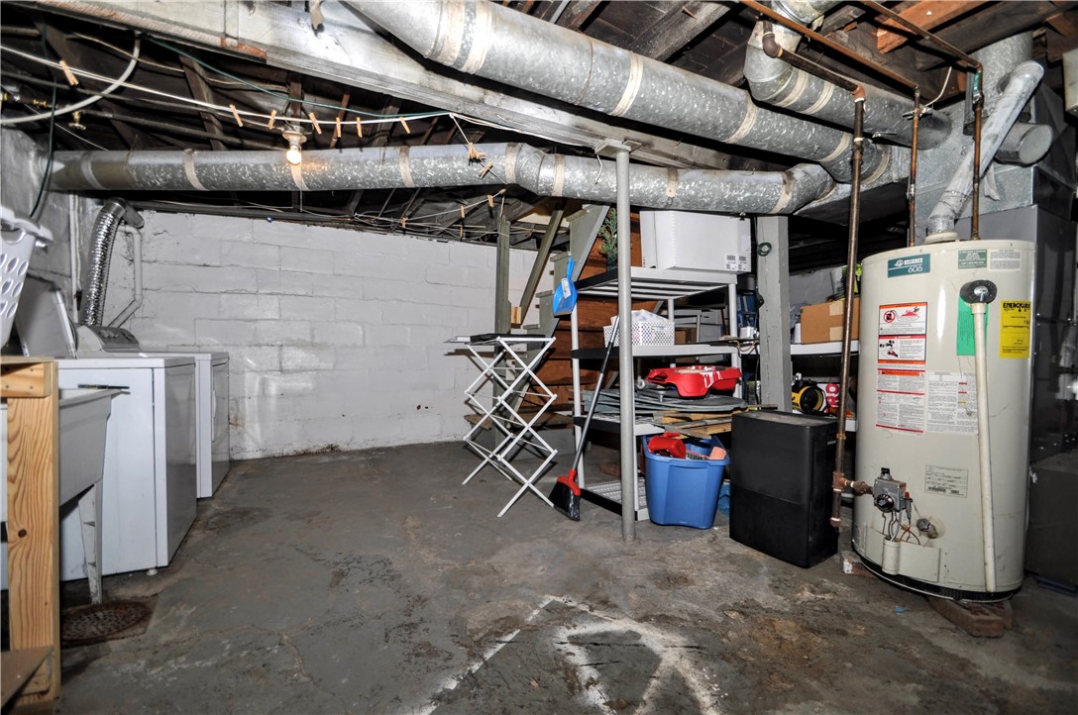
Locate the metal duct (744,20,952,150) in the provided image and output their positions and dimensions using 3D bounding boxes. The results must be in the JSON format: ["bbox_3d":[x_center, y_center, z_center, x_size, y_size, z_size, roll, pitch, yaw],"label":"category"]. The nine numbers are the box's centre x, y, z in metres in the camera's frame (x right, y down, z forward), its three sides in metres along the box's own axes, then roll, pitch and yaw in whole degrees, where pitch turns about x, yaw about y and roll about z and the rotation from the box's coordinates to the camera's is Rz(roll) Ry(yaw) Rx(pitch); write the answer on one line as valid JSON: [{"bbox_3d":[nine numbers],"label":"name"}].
[{"bbox_3d":[1.345,-1.148,1.919,1.060,0.310,0.170,-1,0,-19],"label":"metal duct"}]

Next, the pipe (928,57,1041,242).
[{"bbox_3d":[1.685,-0.737,1.695,0.130,0.700,0.120,27,10,38],"label":"pipe"}]

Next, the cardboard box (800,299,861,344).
[{"bbox_3d":[1.938,-0.199,2.699,0.340,0.235,0.520,-1,0,-18],"label":"cardboard box"}]

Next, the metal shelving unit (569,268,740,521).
[{"bbox_3d":[0.780,0.197,2.897,0.920,1.395,0.540,-1,0,-28],"label":"metal shelving unit"}]

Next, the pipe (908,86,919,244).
[{"bbox_3d":[1.533,-0.769,1.830,0.025,0.680,0.025,2,0,-27],"label":"pipe"}]

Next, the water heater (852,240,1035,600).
[{"bbox_3d":[1.552,0.221,1.756,0.500,1.235,0.500,-1,0,-24],"label":"water heater"}]

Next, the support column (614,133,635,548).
[{"bbox_3d":[0.426,-0.067,2.202,0.066,1.940,0.066,-1,0,-27],"label":"support column"}]

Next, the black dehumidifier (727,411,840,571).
[{"bbox_3d":[1.156,0.594,2.139,0.255,0.607,0.387,-1,1,-33],"label":"black dehumidifier"}]

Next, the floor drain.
[{"bbox_3d":[-1.542,0.927,1.580,0.280,0.020,0.280,-1,0,-28],"label":"floor drain"}]

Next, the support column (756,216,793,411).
[{"bbox_3d":[1.384,-0.074,2.660,0.090,1.930,0.140,-1,0,-26],"label":"support column"}]

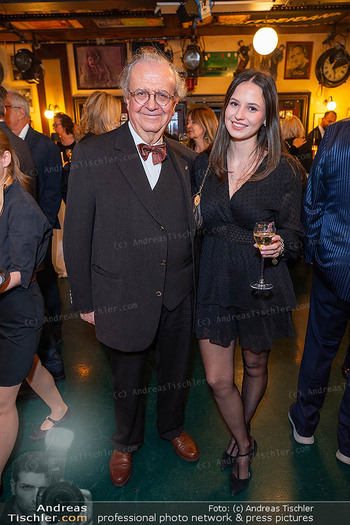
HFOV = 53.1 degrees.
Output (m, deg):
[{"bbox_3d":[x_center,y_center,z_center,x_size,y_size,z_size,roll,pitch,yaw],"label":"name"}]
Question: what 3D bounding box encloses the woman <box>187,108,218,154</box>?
[{"bbox_3d":[0.242,-0.310,2.796,0.380,1.700,0.480,-15,23,-36],"label":"woman"}]

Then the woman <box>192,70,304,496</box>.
[{"bbox_3d":[0.287,0.159,1.446,0.480,1.700,0.390,3,19,13],"label":"woman"}]

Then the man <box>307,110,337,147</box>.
[{"bbox_3d":[1.836,-0.936,4.447,0.550,1.770,0.380,-14,22,-33],"label":"man"}]

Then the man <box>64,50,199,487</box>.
[{"bbox_3d":[-0.157,0.111,1.501,0.580,1.775,0.420,-7,19,-16],"label":"man"}]

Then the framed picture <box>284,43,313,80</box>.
[{"bbox_3d":[1.602,-2.599,4.511,0.335,0.445,0.025,-2,21,0],"label":"framed picture"}]

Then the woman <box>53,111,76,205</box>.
[{"bbox_3d":[-1.199,-0.698,3.869,0.360,1.700,0.480,-14,22,-33],"label":"woman"}]

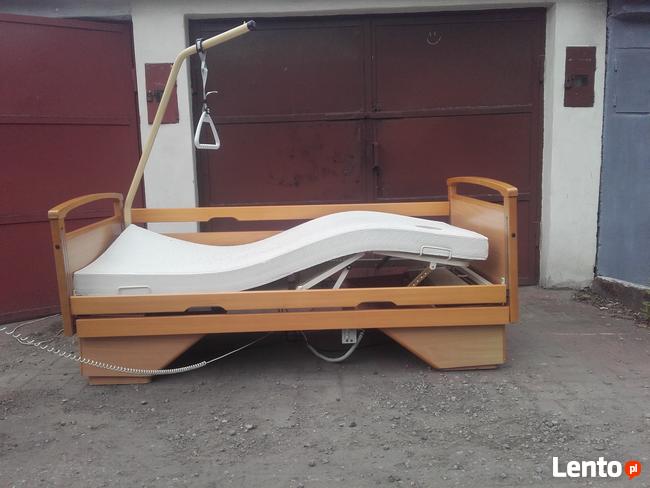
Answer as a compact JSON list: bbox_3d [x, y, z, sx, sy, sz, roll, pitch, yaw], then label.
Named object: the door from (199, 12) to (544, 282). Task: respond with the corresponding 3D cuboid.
[{"bbox_3d":[0.323,-0.665,4.352,2.570,2.008,0.100,-1,8,1],"label":"door"}]

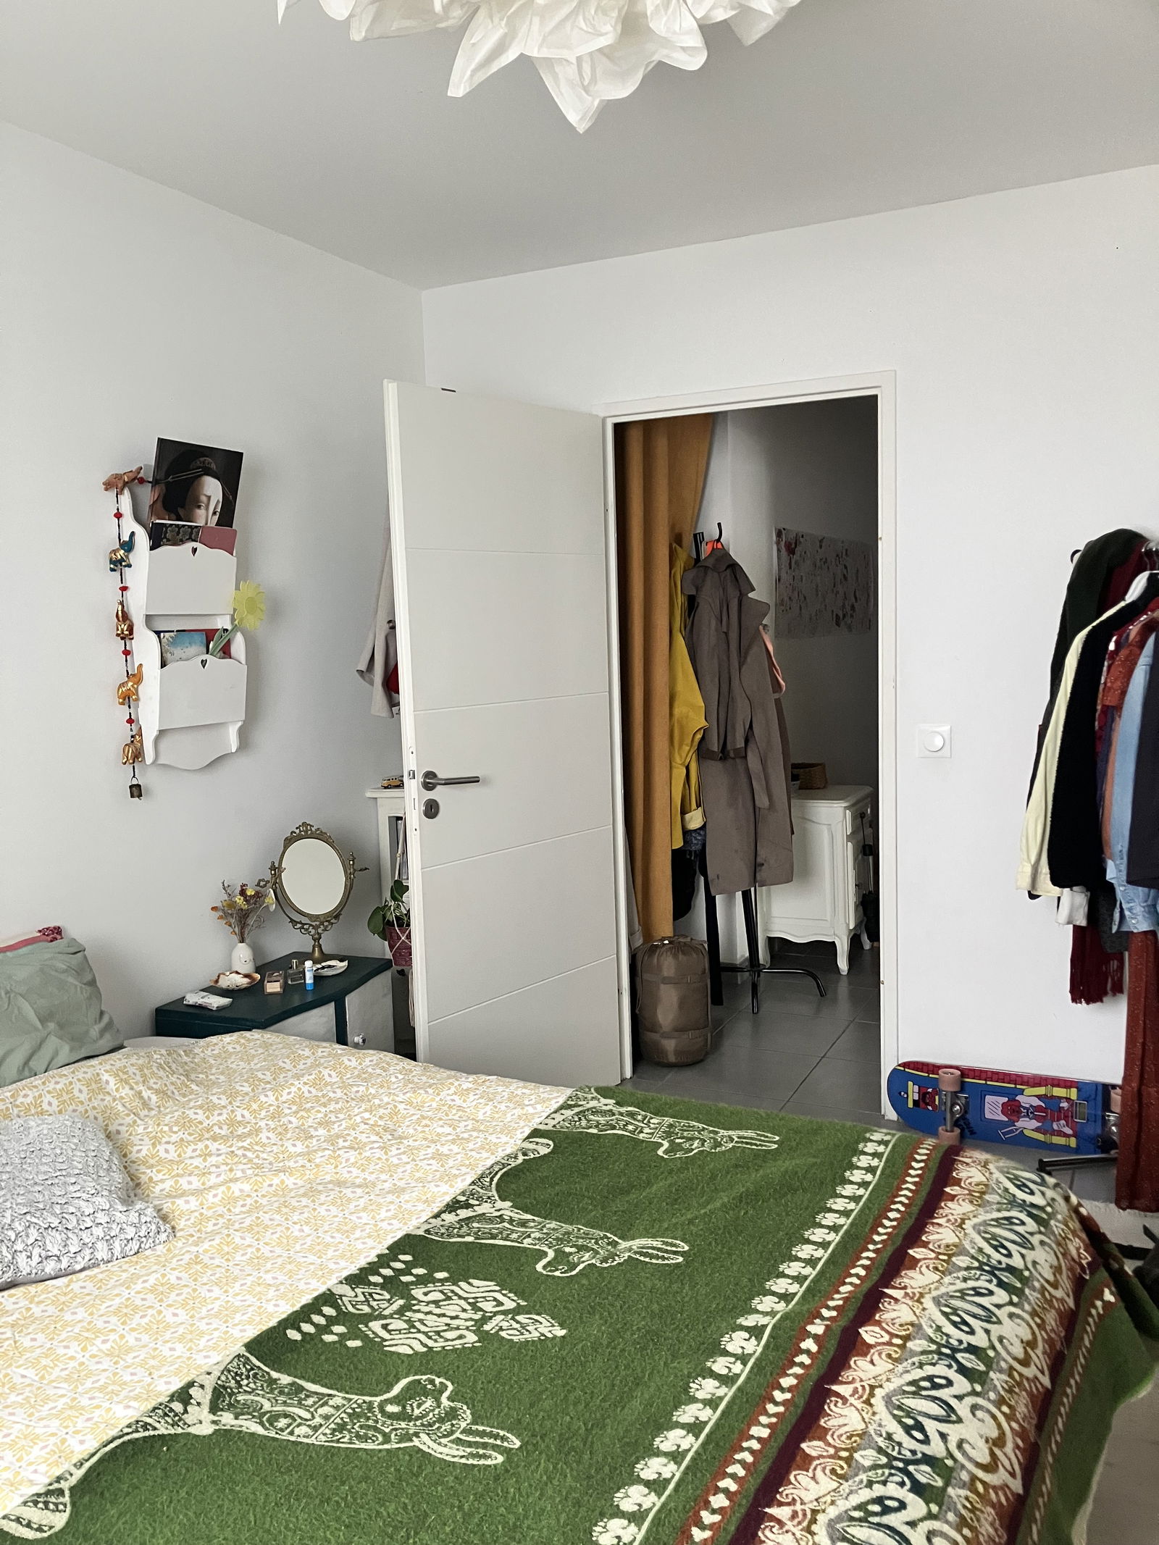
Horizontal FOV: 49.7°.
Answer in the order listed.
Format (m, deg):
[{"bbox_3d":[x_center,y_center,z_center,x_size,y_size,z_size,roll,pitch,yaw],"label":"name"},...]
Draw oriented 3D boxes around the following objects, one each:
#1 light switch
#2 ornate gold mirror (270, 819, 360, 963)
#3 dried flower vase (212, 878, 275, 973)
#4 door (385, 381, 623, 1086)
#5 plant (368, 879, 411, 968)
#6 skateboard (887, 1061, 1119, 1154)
[{"bbox_3d":[0.961,-0.084,3.381,0.086,0.086,0.024,1,8,26],"label":"light switch"},{"bbox_3d":[-0.696,0.323,3.272,0.228,0.372,0.115,-4,7,-19],"label":"ornate gold mirror"},{"bbox_3d":[-0.850,0.400,3.144,0.160,0.258,0.140,-5,7,-24],"label":"dried flower vase"},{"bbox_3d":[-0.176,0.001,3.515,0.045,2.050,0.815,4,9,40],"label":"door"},{"bbox_3d":[-0.489,0.428,3.528,0.200,0.250,0.180,-3,7,-13],"label":"plant"},{"bbox_3d":[1.216,0.907,3.325,0.790,0.205,0.135,1,8,26],"label":"skateboard"}]

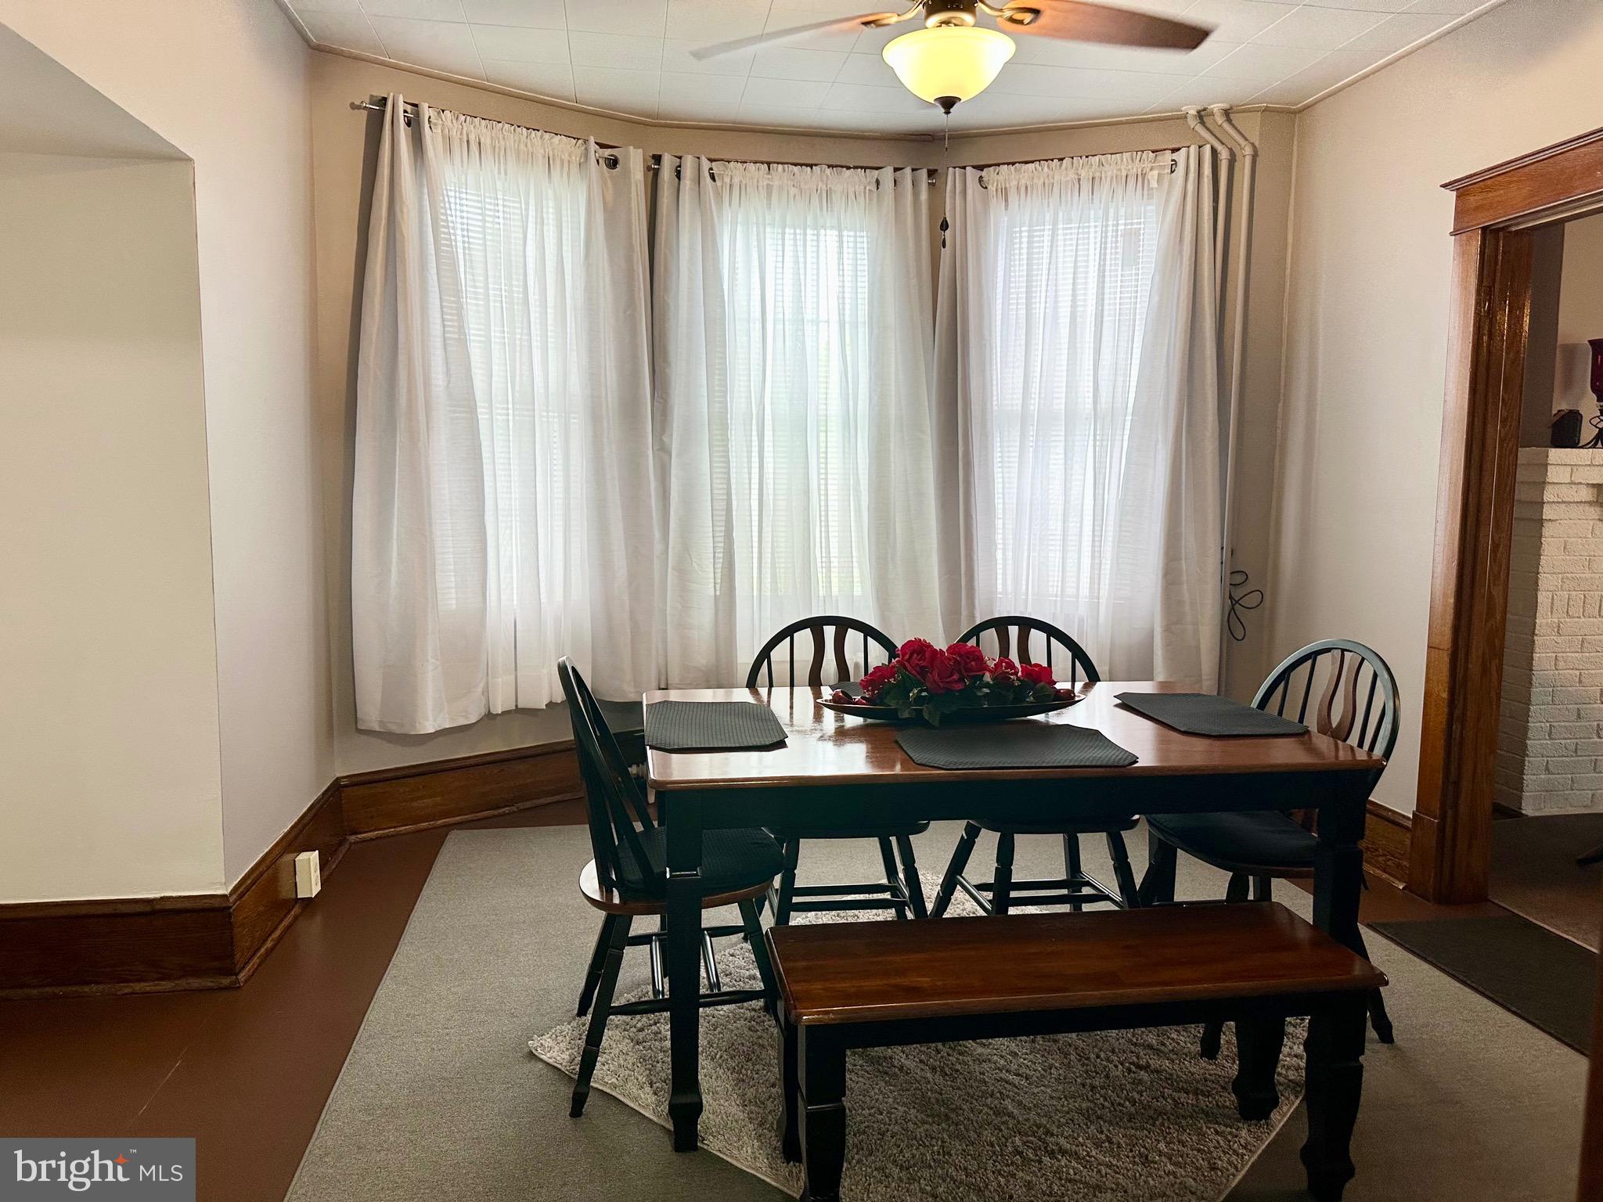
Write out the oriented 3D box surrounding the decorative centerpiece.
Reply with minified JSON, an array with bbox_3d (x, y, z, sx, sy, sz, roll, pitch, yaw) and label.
[{"bbox_3d":[0.360,0.180,2.654,0.630,0.195,0.240,0,6,-9],"label":"decorative centerpiece"}]

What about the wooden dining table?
[{"bbox_3d":[0.394,0.666,2.701,1.524,0.771,0.922,0,6,-9],"label":"wooden dining table"}]

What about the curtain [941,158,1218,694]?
[{"bbox_3d":[1.119,-0.674,4.534,1.152,2.190,0.139,3,6,18],"label":"curtain"}]

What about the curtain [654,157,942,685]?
[{"bbox_3d":[0.004,-0.700,4.658,1.231,2.209,0.139,0,6,-8],"label":"curtain"}]

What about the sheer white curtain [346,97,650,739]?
[{"bbox_3d":[-1.085,-0.649,4.217,1.202,2.229,0.149,-4,8,-37],"label":"sheer white curtain"}]

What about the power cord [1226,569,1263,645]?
[{"bbox_3d":[1.773,0.018,4.440,0.149,0.298,0.060,3,6,18],"label":"power cord"}]

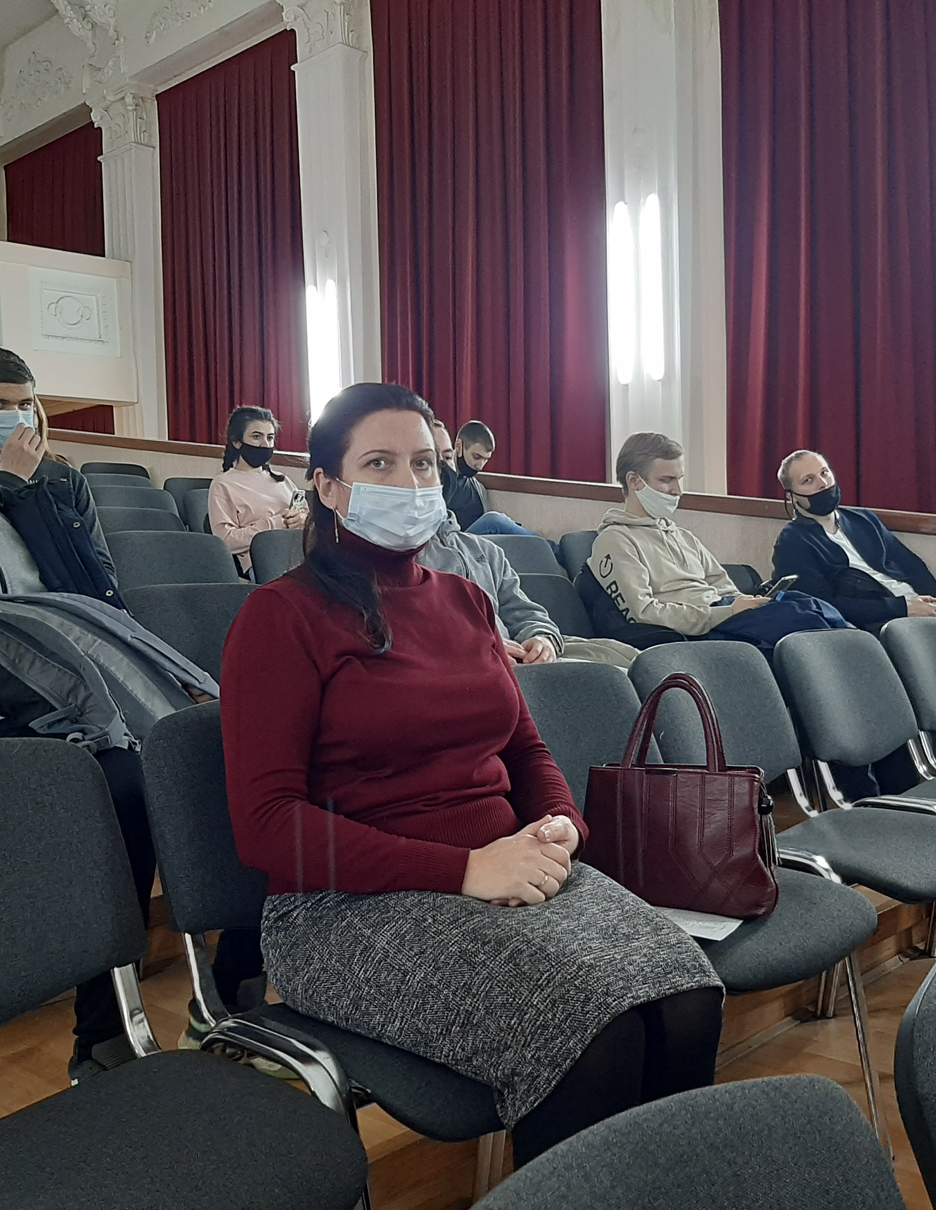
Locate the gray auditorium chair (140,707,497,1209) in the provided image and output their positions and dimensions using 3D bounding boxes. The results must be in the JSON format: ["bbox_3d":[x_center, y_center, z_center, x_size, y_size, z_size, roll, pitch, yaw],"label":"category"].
[{"bbox_3d":[-0.072,0.539,1.654,0.561,0.820,0.535,1,3,44],"label":"gray auditorium chair"}]

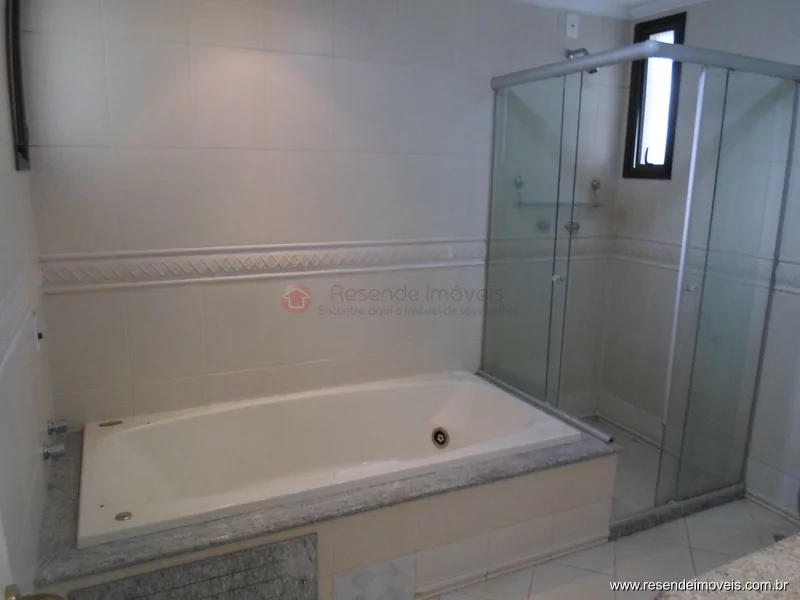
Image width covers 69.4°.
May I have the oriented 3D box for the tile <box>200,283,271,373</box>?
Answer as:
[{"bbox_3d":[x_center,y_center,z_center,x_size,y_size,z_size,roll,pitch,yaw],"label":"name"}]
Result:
[{"bbox_3d":[-0.710,0.123,2.559,0.300,0.400,0.010,-5,13,-24],"label":"tile"}]

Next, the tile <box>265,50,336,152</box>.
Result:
[{"bbox_3d":[-0.426,-0.843,2.477,0.300,0.400,0.010,-5,13,-24],"label":"tile"}]

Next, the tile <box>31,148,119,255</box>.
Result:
[{"bbox_3d":[-1.237,-0.379,2.204,0.300,0.400,0.010,-5,13,-24],"label":"tile"}]

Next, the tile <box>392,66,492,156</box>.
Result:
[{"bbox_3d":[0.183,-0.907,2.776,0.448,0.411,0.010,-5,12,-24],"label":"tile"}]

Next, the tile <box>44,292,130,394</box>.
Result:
[{"bbox_3d":[-1.244,0.164,2.308,0.300,0.412,0.010,-5,12,-24],"label":"tile"}]

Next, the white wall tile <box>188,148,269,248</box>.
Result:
[{"bbox_3d":[-0.706,-0.429,2.445,0.305,0.411,0.010,-5,12,-24],"label":"white wall tile"}]

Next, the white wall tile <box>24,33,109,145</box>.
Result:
[{"bbox_3d":[-1.227,-0.765,2.123,0.300,0.400,0.010,-5,13,-24],"label":"white wall tile"}]

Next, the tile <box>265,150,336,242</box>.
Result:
[{"bbox_3d":[-0.433,-0.454,2.570,0.305,0.411,0.010,-5,12,-24],"label":"tile"}]

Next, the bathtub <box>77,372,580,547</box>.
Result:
[{"bbox_3d":[-0.280,0.699,2.354,1.790,0.380,0.906,-5,12,-24],"label":"bathtub"}]

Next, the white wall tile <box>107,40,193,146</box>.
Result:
[{"bbox_3d":[-0.965,-0.792,2.239,0.300,0.400,0.010,-5,13,-24],"label":"white wall tile"}]

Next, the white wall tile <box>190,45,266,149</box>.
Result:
[{"bbox_3d":[-0.695,-0.818,2.358,0.300,0.400,0.010,-5,13,-24],"label":"white wall tile"}]

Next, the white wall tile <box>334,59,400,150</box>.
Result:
[{"bbox_3d":[-0.156,-0.878,2.620,0.305,0.411,0.010,-5,12,-24],"label":"white wall tile"}]

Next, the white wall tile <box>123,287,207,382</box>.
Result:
[{"bbox_3d":[-0.981,0.146,2.439,0.300,0.400,0.010,-5,13,-24],"label":"white wall tile"}]

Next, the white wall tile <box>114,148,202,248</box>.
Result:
[{"bbox_3d":[-0.976,-0.404,2.322,0.305,0.411,0.010,-5,12,-24],"label":"white wall tile"}]

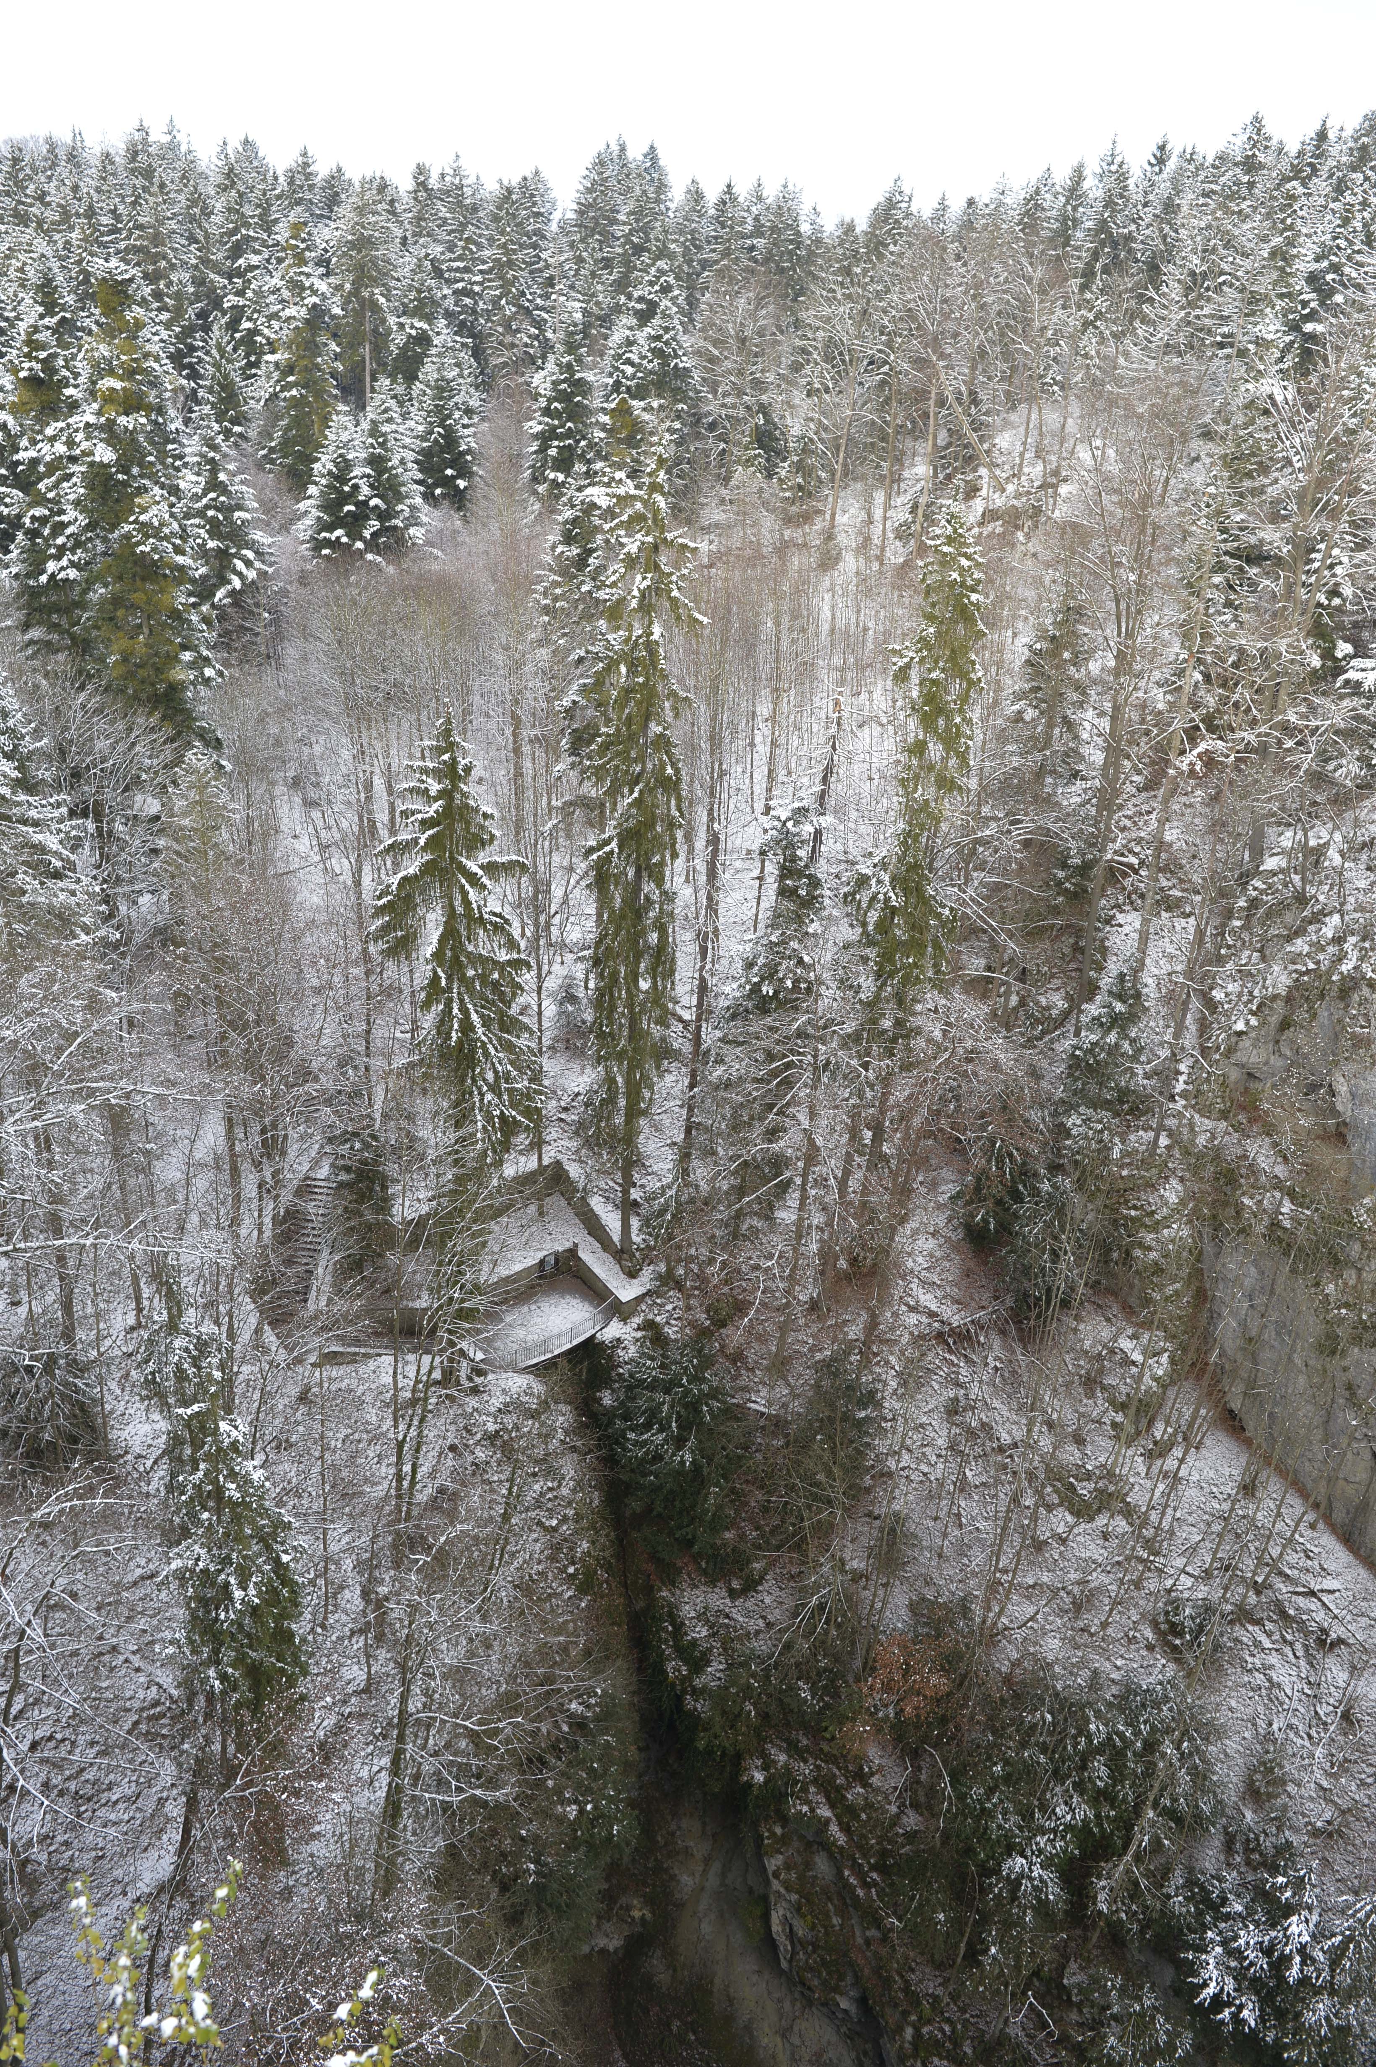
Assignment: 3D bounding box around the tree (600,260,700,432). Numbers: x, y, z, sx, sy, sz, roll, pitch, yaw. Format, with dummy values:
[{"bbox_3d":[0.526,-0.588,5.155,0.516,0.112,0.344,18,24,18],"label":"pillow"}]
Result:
[{"bbox_3d":[-2.815,-49.068,102.093,7.190,14.550,7.190,1,25,0],"label":"tree"}]

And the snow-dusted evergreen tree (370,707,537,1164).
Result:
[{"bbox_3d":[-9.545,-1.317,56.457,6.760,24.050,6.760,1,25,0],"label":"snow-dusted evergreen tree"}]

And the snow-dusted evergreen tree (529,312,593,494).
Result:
[{"bbox_3d":[-8.931,-43.338,97.074,4.780,12.680,4.780,1,25,0],"label":"snow-dusted evergreen tree"}]

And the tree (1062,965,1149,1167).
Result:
[{"bbox_3d":[19.919,1.751,66.077,4.330,10.680,4.330,1,25,0],"label":"tree"}]

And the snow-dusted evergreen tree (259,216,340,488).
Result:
[{"bbox_3d":[-30.587,-52.106,108.175,6.330,20.590,6.330,1,25,0],"label":"snow-dusted evergreen tree"}]

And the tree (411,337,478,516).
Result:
[{"bbox_3d":[-18.292,-45.691,104.071,5.400,12.860,5.400,1,25,0],"label":"tree"}]

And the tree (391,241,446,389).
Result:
[{"bbox_3d":[-23.106,-59.879,118.074,5.330,13.970,5.330,1,25,0],"label":"tree"}]

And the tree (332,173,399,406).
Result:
[{"bbox_3d":[-28.542,-64.017,122.161,6.310,20.970,6.310,1,25,0],"label":"tree"}]

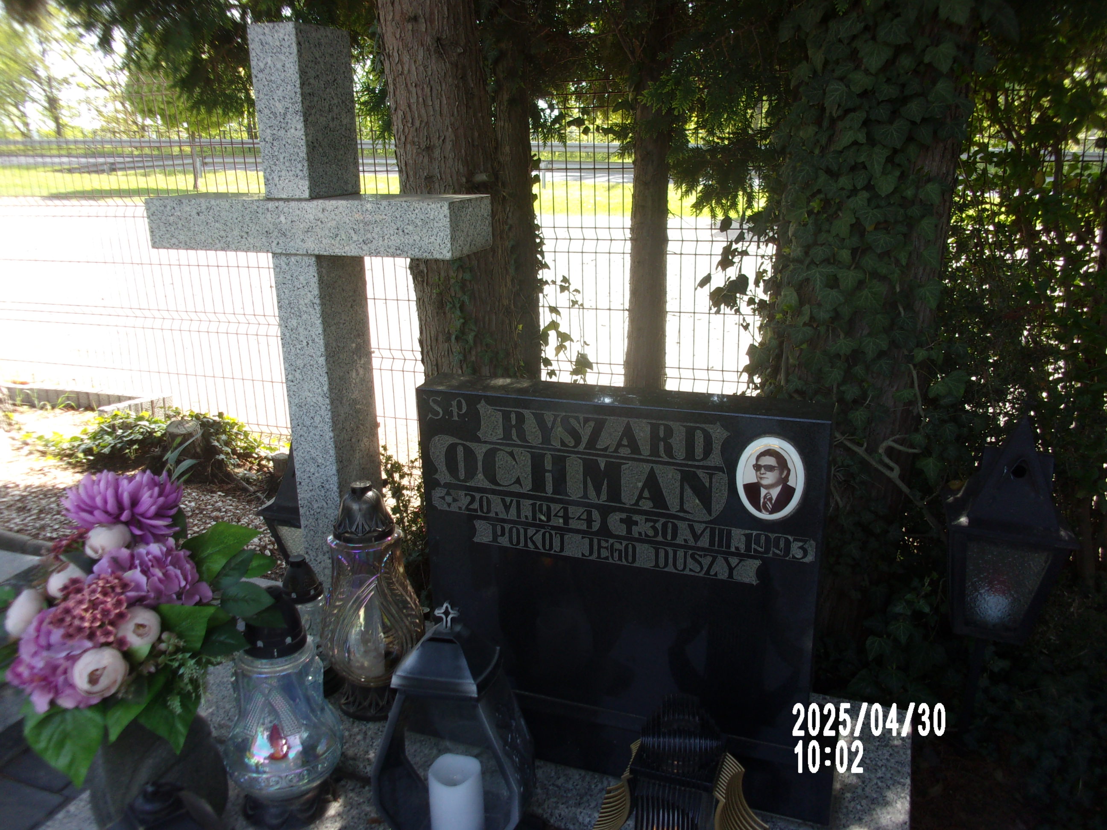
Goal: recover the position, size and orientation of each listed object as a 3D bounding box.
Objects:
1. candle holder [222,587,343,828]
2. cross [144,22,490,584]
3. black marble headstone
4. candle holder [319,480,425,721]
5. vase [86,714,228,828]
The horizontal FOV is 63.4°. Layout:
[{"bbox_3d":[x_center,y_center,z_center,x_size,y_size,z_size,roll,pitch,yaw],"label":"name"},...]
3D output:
[{"bbox_3d":[-0.400,0.417,1.307,0.178,0.352,0.178,5,18,19],"label":"candle holder"},{"bbox_3d":[-0.404,-0.095,1.612,0.581,1.112,0.159,5,18,19],"label":"cross"},{"bbox_3d":[0.098,0.251,1.361,0.663,0.587,0.156,5,18,19],"label":"black marble headstone"},{"bbox_3d":[-0.311,0.308,1.506,0.171,0.404,0.171,-1,17,0],"label":"candle holder"},{"bbox_3d":[-0.536,0.485,1.215,0.182,0.282,0.182,5,18,19],"label":"vase"}]

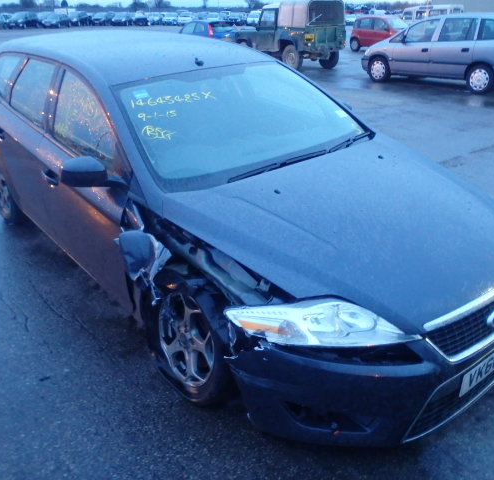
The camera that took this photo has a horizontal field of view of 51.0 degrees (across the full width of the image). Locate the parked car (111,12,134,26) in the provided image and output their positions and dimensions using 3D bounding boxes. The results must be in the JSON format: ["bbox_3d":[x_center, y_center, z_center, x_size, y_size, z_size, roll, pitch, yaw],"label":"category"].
[{"bbox_3d":[-14.481,-26.040,61.022,1.760,1.470,4.300,1,24,3],"label":"parked car"}]

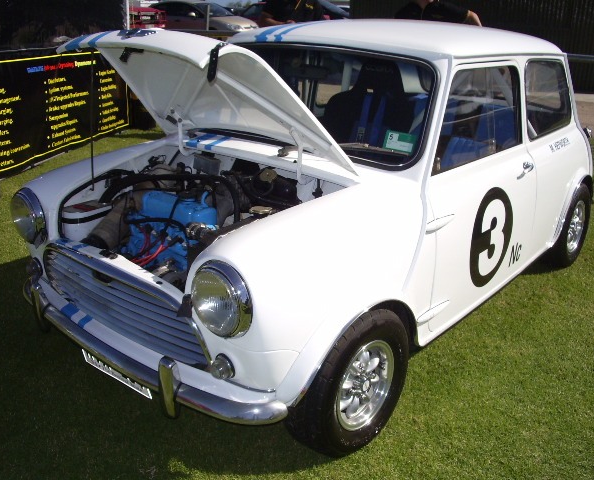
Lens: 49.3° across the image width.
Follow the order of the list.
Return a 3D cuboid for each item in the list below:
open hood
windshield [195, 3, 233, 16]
[{"bbox_3d":[-0.333,-0.456,2.160,0.990,0.180,0.660,17,-18,37],"label":"open hood"},{"bbox_3d":[-2.629,-7.286,20.500,0.800,0.150,1.380,43,34,12],"label":"windshield"}]

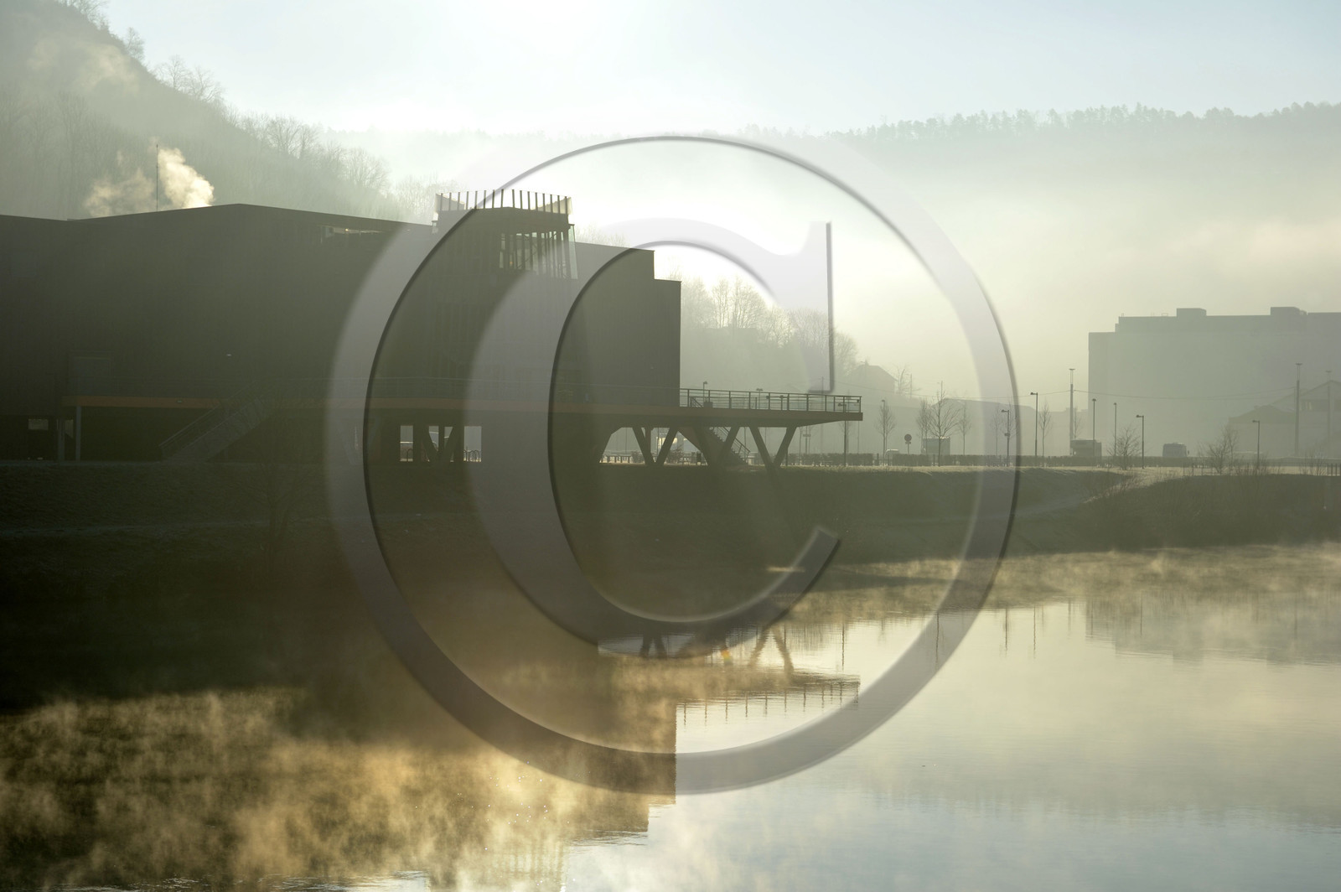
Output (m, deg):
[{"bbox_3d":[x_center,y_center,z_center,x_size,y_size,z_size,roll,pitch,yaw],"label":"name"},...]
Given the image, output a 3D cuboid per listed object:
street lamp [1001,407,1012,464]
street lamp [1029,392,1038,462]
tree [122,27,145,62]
[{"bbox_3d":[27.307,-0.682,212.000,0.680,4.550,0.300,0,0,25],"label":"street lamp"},{"bbox_3d":[33.150,-1.500,237.000,0.750,6.600,0.250,0,0,18],"label":"street lamp"},{"bbox_3d":[-131.910,-98.560,640.000,5.600,8.700,5.600,1,0,0],"label":"tree"}]

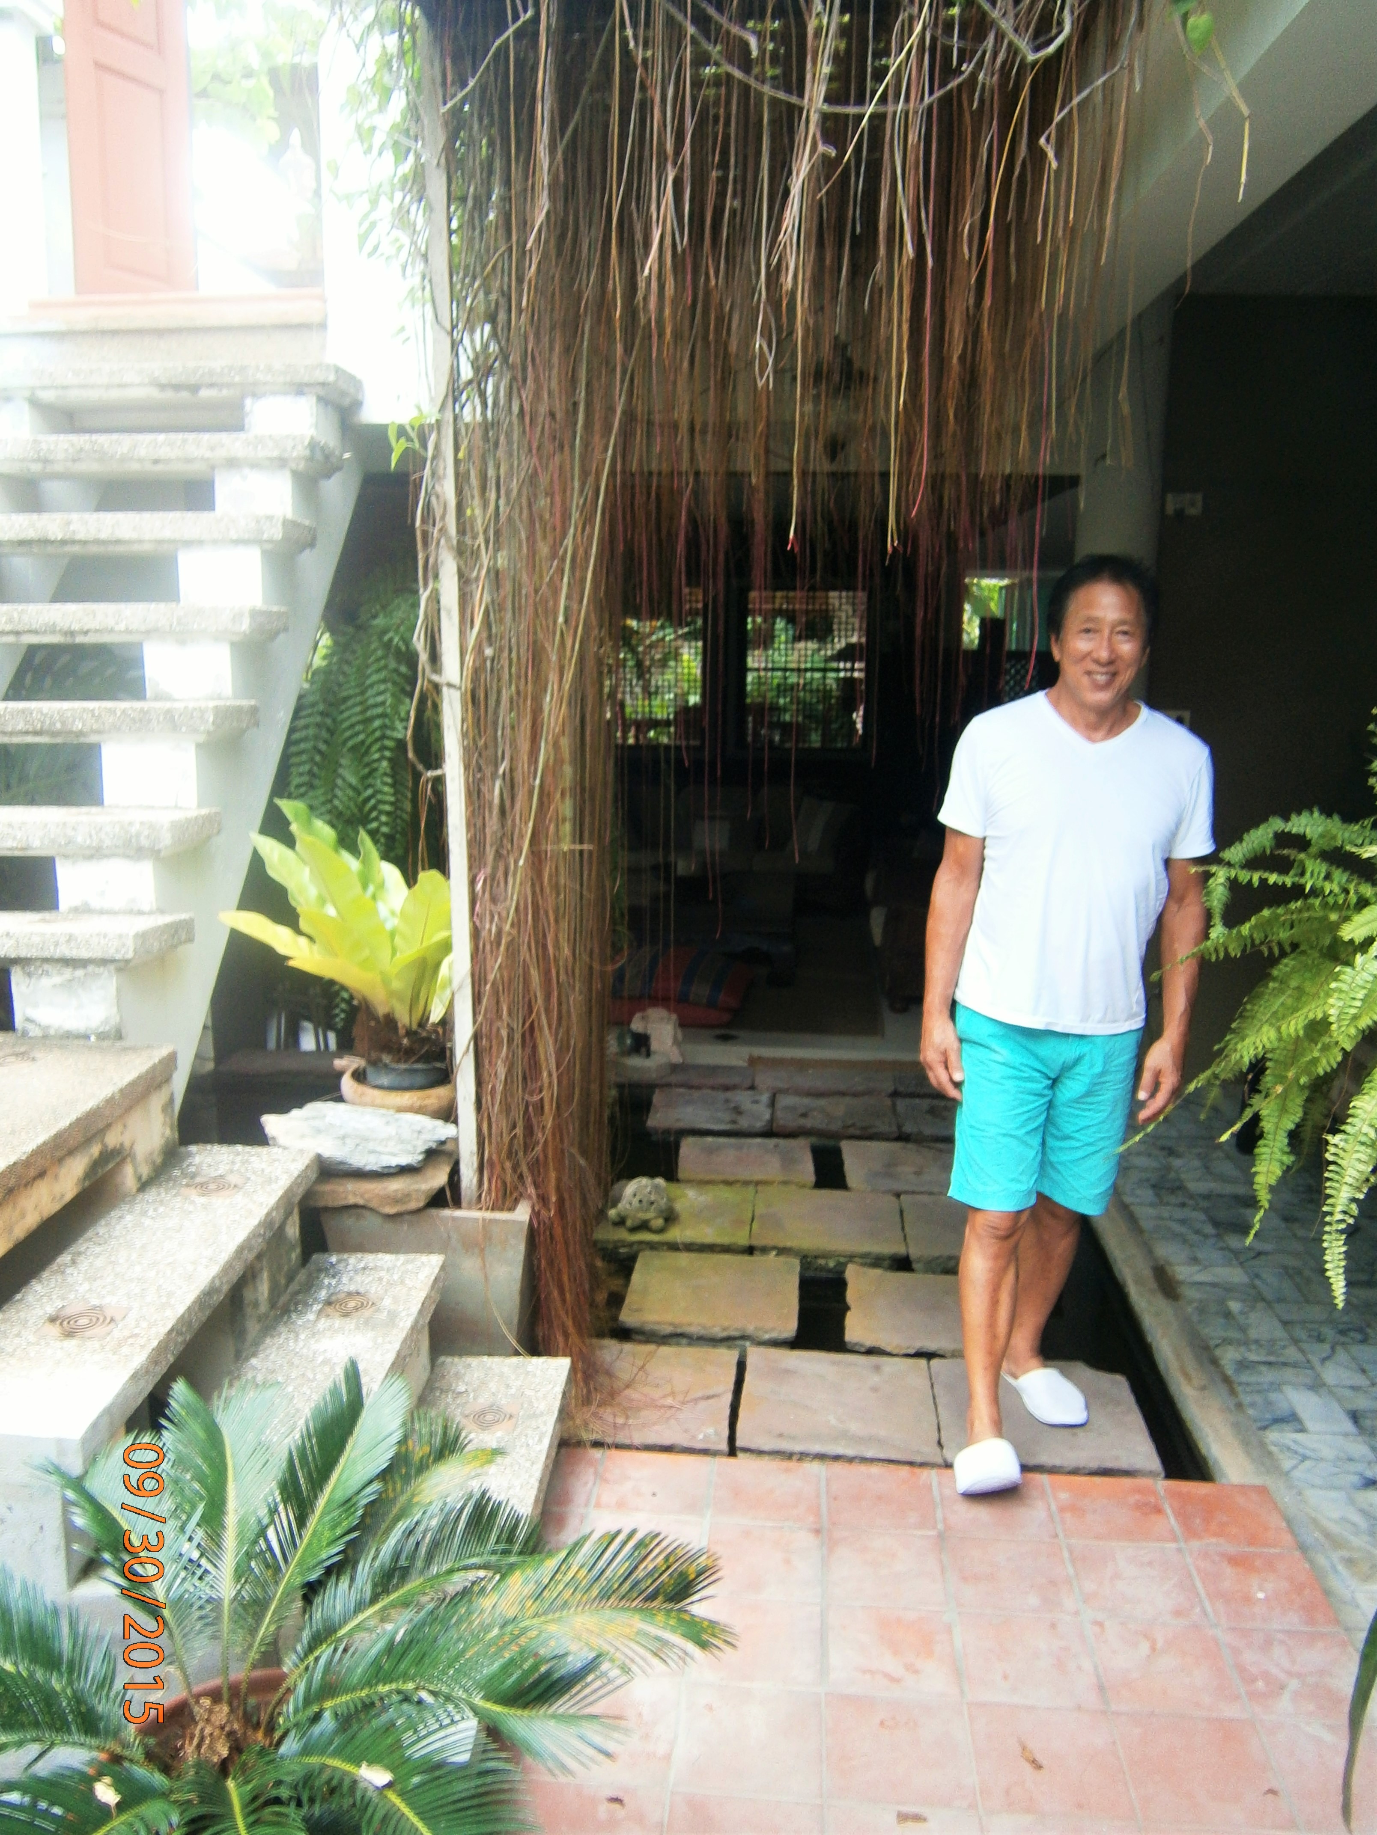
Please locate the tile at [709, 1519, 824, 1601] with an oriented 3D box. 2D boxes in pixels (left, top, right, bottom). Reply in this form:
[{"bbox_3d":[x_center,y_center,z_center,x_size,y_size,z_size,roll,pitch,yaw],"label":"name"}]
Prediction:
[{"bbox_3d":[0.125,1.103,2.345,0.197,0.020,0.194,1,11,5],"label":"tile"}]

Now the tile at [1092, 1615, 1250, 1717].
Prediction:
[{"bbox_3d":[0.735,1.168,2.130,0.200,0.020,0.198,1,11,5],"label":"tile"}]

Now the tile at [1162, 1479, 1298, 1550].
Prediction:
[{"bbox_3d":[0.960,1.076,2.462,0.190,0.020,0.194,1,11,5],"label":"tile"}]

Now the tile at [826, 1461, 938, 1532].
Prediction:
[{"bbox_3d":[0.355,1.088,2.562,0.200,0.020,0.198,1,11,5],"label":"tile"}]

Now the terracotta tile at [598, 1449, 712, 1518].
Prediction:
[{"bbox_3d":[-0.062,1.082,2.601,0.200,0.020,0.198,1,11,5],"label":"terracotta tile"}]

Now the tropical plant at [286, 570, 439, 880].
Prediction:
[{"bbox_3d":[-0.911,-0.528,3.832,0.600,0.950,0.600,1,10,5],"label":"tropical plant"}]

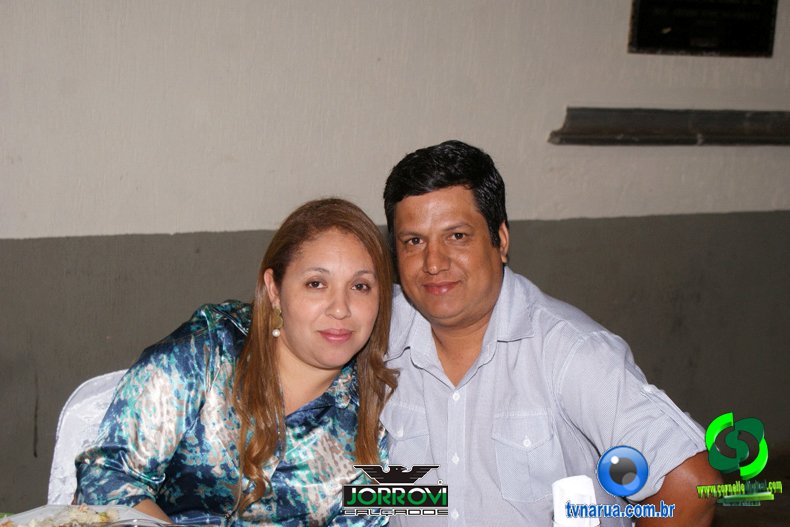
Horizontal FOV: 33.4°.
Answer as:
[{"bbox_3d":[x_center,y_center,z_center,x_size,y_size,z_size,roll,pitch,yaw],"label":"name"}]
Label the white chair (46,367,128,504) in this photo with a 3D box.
[{"bbox_3d":[-0.294,0.631,2.001,0.460,0.860,0.540,0,11,-18],"label":"white chair"}]

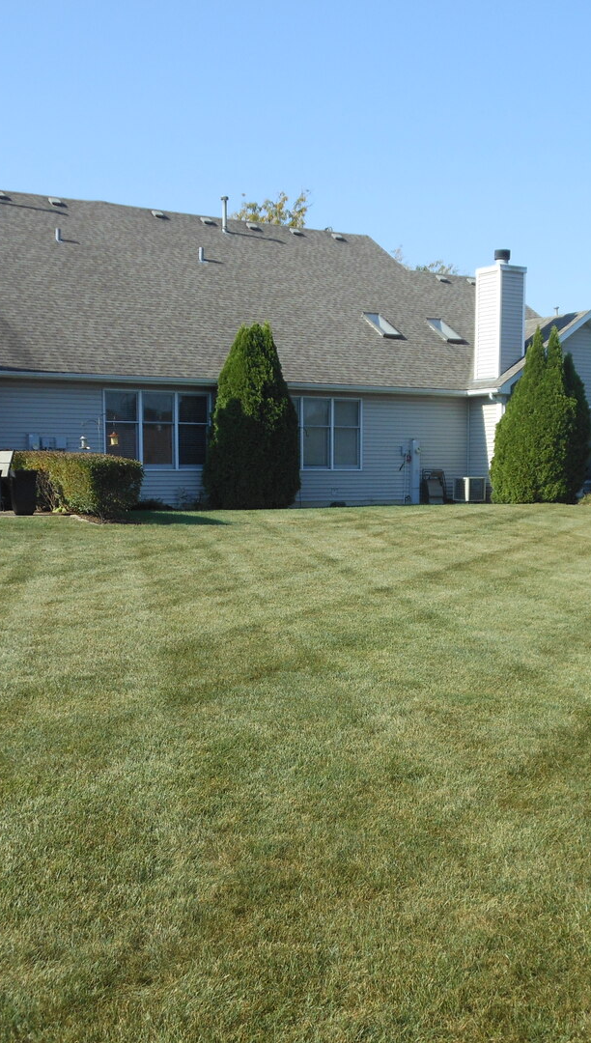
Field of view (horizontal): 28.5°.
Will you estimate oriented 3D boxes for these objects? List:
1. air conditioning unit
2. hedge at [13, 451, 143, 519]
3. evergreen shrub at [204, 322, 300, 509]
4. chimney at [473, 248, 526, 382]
[{"bbox_3d":[4.217,-0.745,28.287,0.580,0.630,0.580,-2,3,-31],"label":"air conditioning unit"},{"bbox_3d":[-3.938,-0.663,21.046,1.100,1.120,3.500,-2,3,-31],"label":"hedge"},{"bbox_3d":[-0.942,-2.213,24.724,2.000,3.900,2.000,0,3,0],"label":"evergreen shrub"},{"bbox_3d":[5.114,-5.114,29.198,0.860,3.250,0.900,-2,3,-31],"label":"chimney"}]

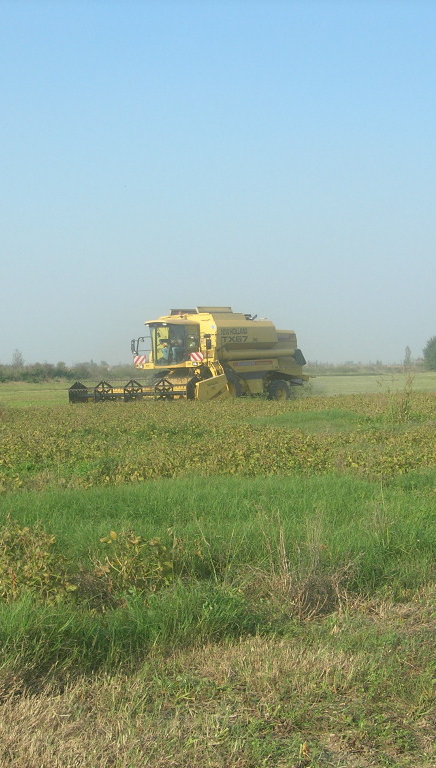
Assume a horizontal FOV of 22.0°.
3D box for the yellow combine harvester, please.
[{"bbox_3d":[-0.150,-0.880,43.300,6.050,4.050,9.700,0,1,40],"label":"yellow combine harvester"}]

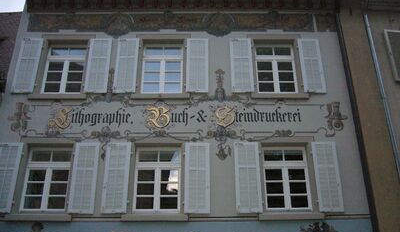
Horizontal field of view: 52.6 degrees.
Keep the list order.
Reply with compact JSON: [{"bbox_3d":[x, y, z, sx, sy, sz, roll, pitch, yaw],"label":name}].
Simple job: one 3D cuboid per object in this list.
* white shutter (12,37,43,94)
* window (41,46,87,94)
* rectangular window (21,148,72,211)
[{"bbox_3d":[-4.754,-1.401,11.215,0.582,1.738,0.050,0,-24,-1],"label":"white shutter"},{"bbox_3d":[-3.852,-1.317,11.634,1.171,1.554,0.100,0,-23,0],"label":"window"},{"bbox_3d":[-3.880,1.629,10.358,1.135,1.667,0.100,0,-23,0],"label":"rectangular window"}]

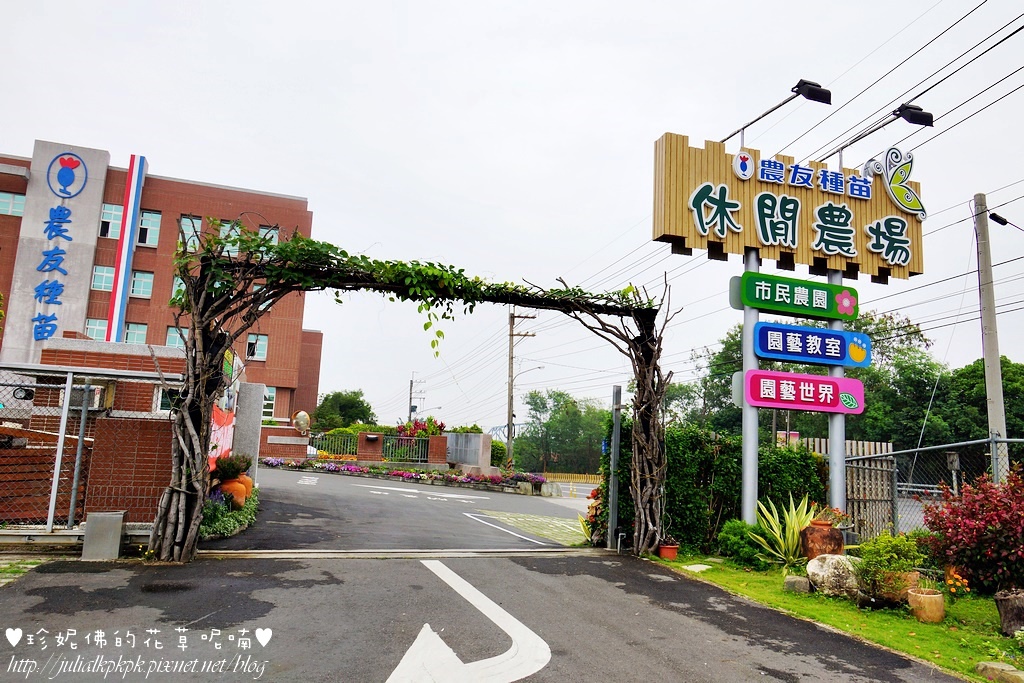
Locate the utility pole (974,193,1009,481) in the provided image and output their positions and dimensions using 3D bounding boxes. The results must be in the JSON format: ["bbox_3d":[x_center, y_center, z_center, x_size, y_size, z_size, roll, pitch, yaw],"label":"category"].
[{"bbox_3d":[9.247,0.414,13.101,0.280,6.779,0.280,5,-9,-17],"label":"utility pole"}]

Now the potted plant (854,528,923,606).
[{"bbox_3d":[3.843,2.316,7.000,0.629,0.734,0.598,6,-9,-18],"label":"potted plant"}]

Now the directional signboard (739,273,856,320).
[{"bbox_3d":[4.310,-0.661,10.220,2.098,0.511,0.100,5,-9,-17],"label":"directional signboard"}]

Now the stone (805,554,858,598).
[{"bbox_3d":[3.488,2.540,7.392,0.500,0.380,0.400,5,-9,-17],"label":"stone"}]

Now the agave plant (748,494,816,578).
[{"bbox_3d":[3.657,2.615,9.250,0.856,1.061,0.856,6,-9,-18],"label":"agave plant"}]

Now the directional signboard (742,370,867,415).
[{"bbox_3d":[4.460,0.785,10.310,2.200,0.540,0.120,6,-9,-18],"label":"directional signboard"}]

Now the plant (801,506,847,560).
[{"bbox_3d":[4.404,2.715,9.650,0.590,0.690,0.573,6,-9,-18],"label":"plant"}]

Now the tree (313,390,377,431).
[{"bbox_3d":[-10.530,5.274,43.000,3.926,4.383,3.926,6,-9,-18],"label":"tree"}]

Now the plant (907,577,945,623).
[{"bbox_3d":[3.904,2.432,6.450,0.294,0.352,0.294,6,-9,-18],"label":"plant"}]

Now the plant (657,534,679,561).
[{"bbox_3d":[2.155,2.833,9.400,0.292,0.303,0.292,3,-9,0],"label":"plant"}]

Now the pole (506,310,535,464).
[{"bbox_3d":[0.653,2.813,41.039,1.800,10.043,0.400,6,-9,-18],"label":"pole"}]

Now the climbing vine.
[{"bbox_3d":[-0.853,0.833,8.910,6.432,3.750,0.680,6,-9,-20],"label":"climbing vine"}]

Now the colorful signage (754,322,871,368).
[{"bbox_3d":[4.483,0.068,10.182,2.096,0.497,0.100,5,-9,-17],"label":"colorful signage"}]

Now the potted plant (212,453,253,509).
[{"bbox_3d":[-4.658,2.338,11.404,0.620,0.950,0.620,6,-9,-21],"label":"potted plant"}]

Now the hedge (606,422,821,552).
[{"bbox_3d":[3.193,2.236,10.565,3.496,1.850,0.840,5,-9,-17],"label":"hedge"}]

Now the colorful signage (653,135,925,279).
[{"bbox_3d":[4.378,-1.956,10.565,4.686,1.667,0.360,5,-9,-17],"label":"colorful signage"}]

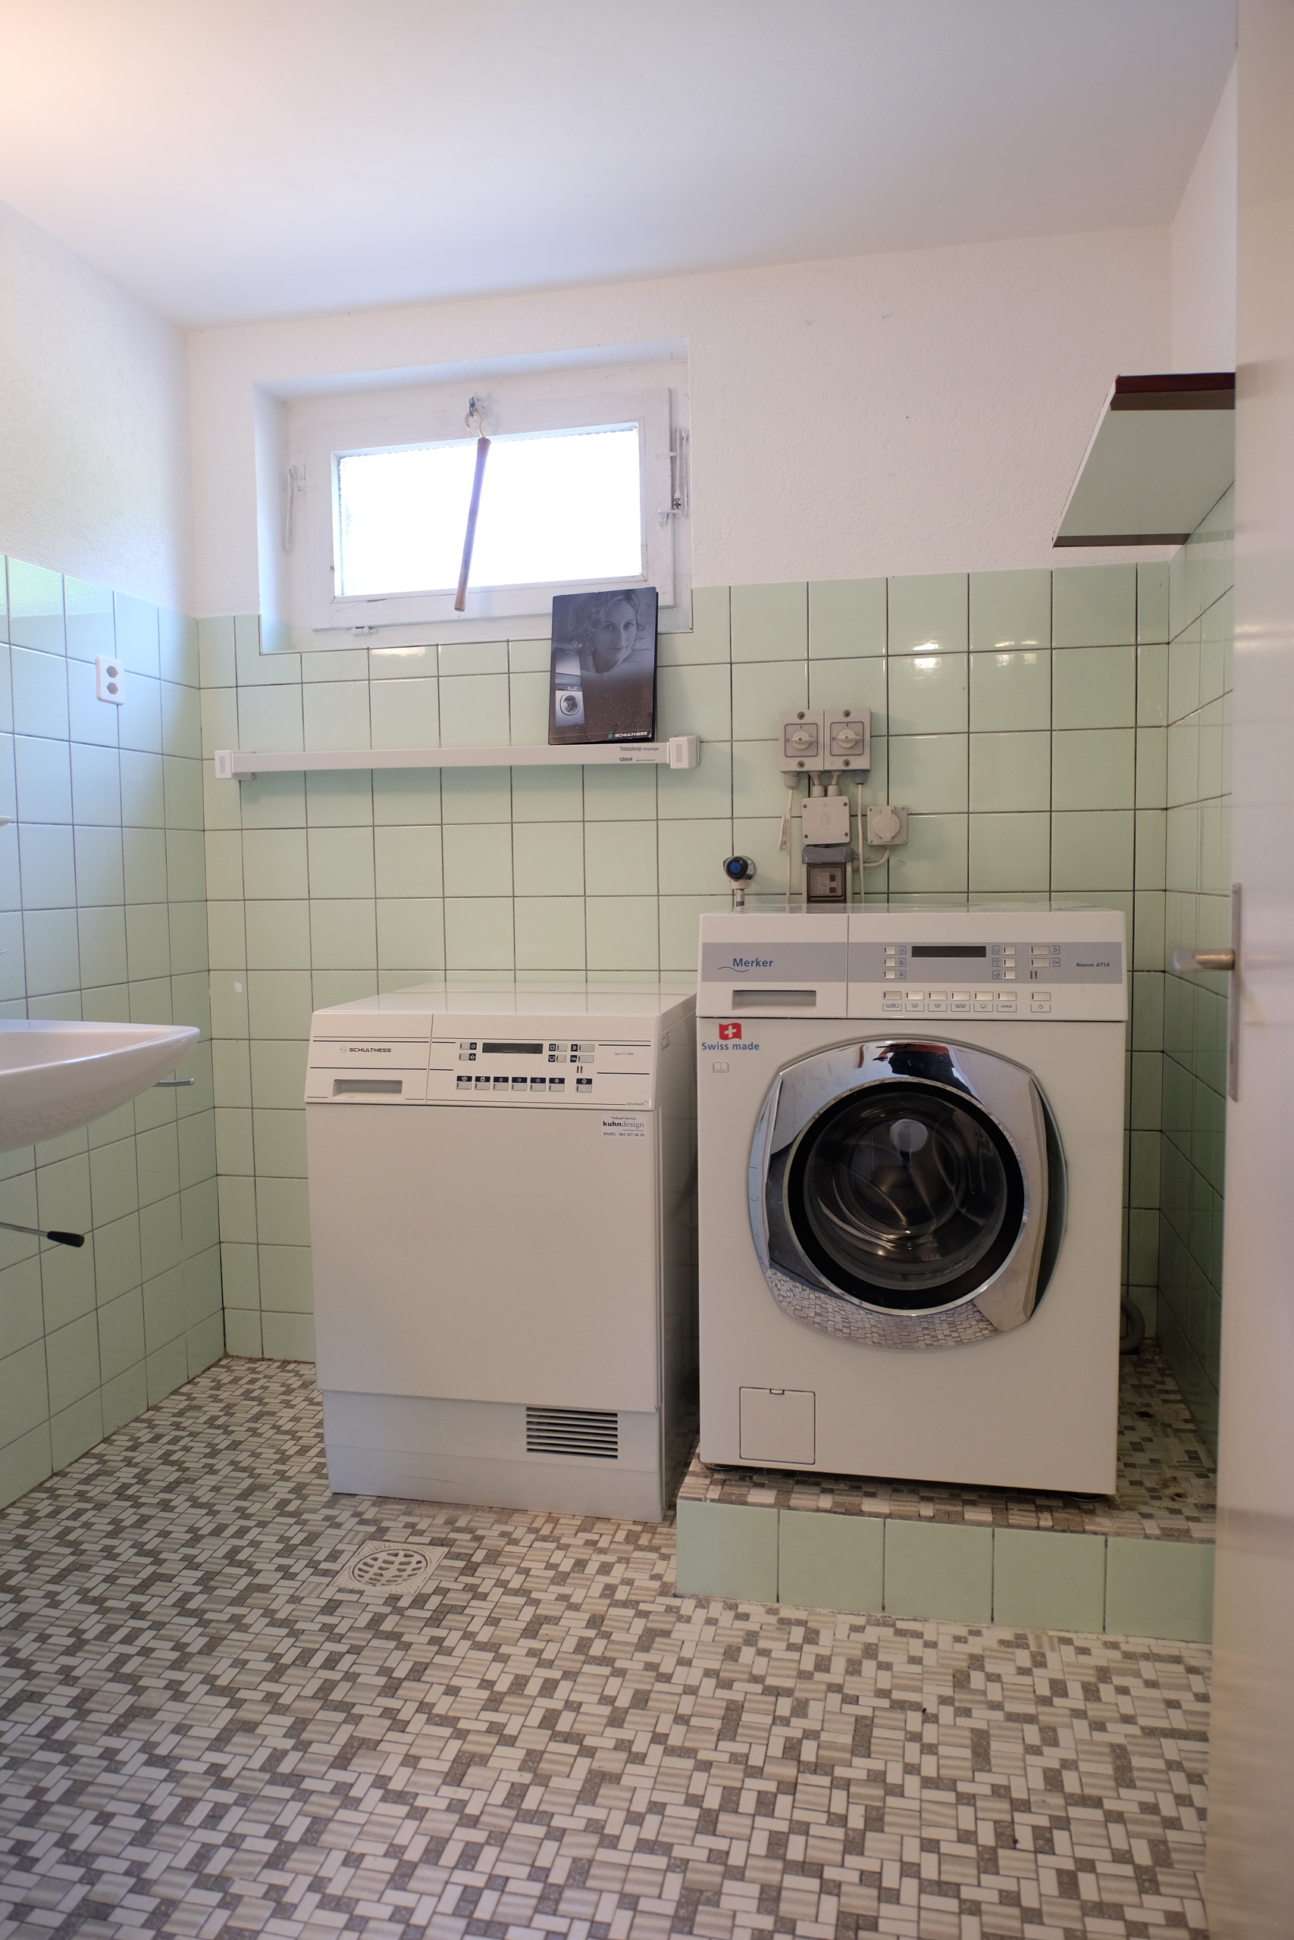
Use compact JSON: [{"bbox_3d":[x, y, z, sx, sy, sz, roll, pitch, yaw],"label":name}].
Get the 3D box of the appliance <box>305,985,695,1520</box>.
[{"bbox_3d":[-0.212,0.474,2.393,0.597,0.849,0.586,0,4,12],"label":"appliance"}]

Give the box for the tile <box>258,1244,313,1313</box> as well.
[{"bbox_3d":[-0.771,0.674,2.819,0.147,0.147,0.010,0,5,12],"label":"tile"}]

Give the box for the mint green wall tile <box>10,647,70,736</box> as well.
[{"bbox_3d":[-1.065,-0.484,2.261,0.010,0.149,0.149,0,4,11],"label":"mint green wall tile"}]

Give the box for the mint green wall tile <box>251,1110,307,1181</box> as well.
[{"bbox_3d":[-0.776,0.375,2.793,0.150,0.150,0.010,0,5,12],"label":"mint green wall tile"}]

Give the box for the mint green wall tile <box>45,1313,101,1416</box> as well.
[{"bbox_3d":[-1.062,0.728,2.387,0.010,0.150,0.150,0,4,11],"label":"mint green wall tile"}]

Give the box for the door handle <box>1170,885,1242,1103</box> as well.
[{"bbox_3d":[0.482,0.023,1.099,0.058,0.190,0.125,0,5,12],"label":"door handle"}]

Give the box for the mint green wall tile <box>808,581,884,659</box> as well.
[{"bbox_3d":[0.392,-0.681,2.521,0.150,0.144,0.010,0,4,12],"label":"mint green wall tile"}]

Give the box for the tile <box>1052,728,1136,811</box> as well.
[{"bbox_3d":[0.829,-0.371,2.402,0.150,0.150,0.010,0,5,12],"label":"tile"}]

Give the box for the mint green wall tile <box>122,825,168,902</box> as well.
[{"bbox_3d":[-0.997,-0.206,2.564,0.010,0.150,0.148,0,5,12],"label":"mint green wall tile"}]

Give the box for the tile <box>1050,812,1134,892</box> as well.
[{"bbox_3d":[0.831,-0.221,2.413,0.147,0.147,0.010,0,5,12],"label":"tile"}]

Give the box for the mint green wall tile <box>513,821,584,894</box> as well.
[{"bbox_3d":[-0.197,-0.222,2.626,0.148,0.148,0.010,0,5,11],"label":"mint green wall tile"}]

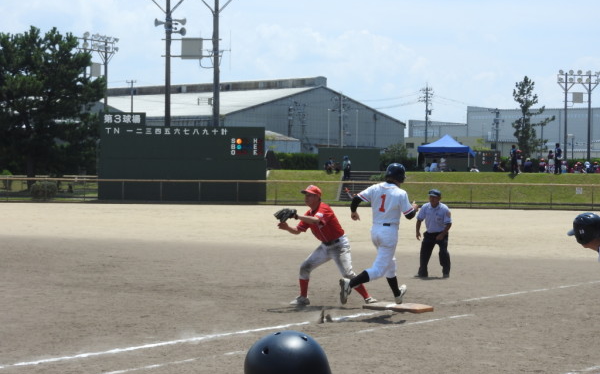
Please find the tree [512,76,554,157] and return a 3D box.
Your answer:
[{"bbox_3d":[14.955,-4.140,89.000,2.700,5.900,2.500,1,1,0],"label":"tree"}]

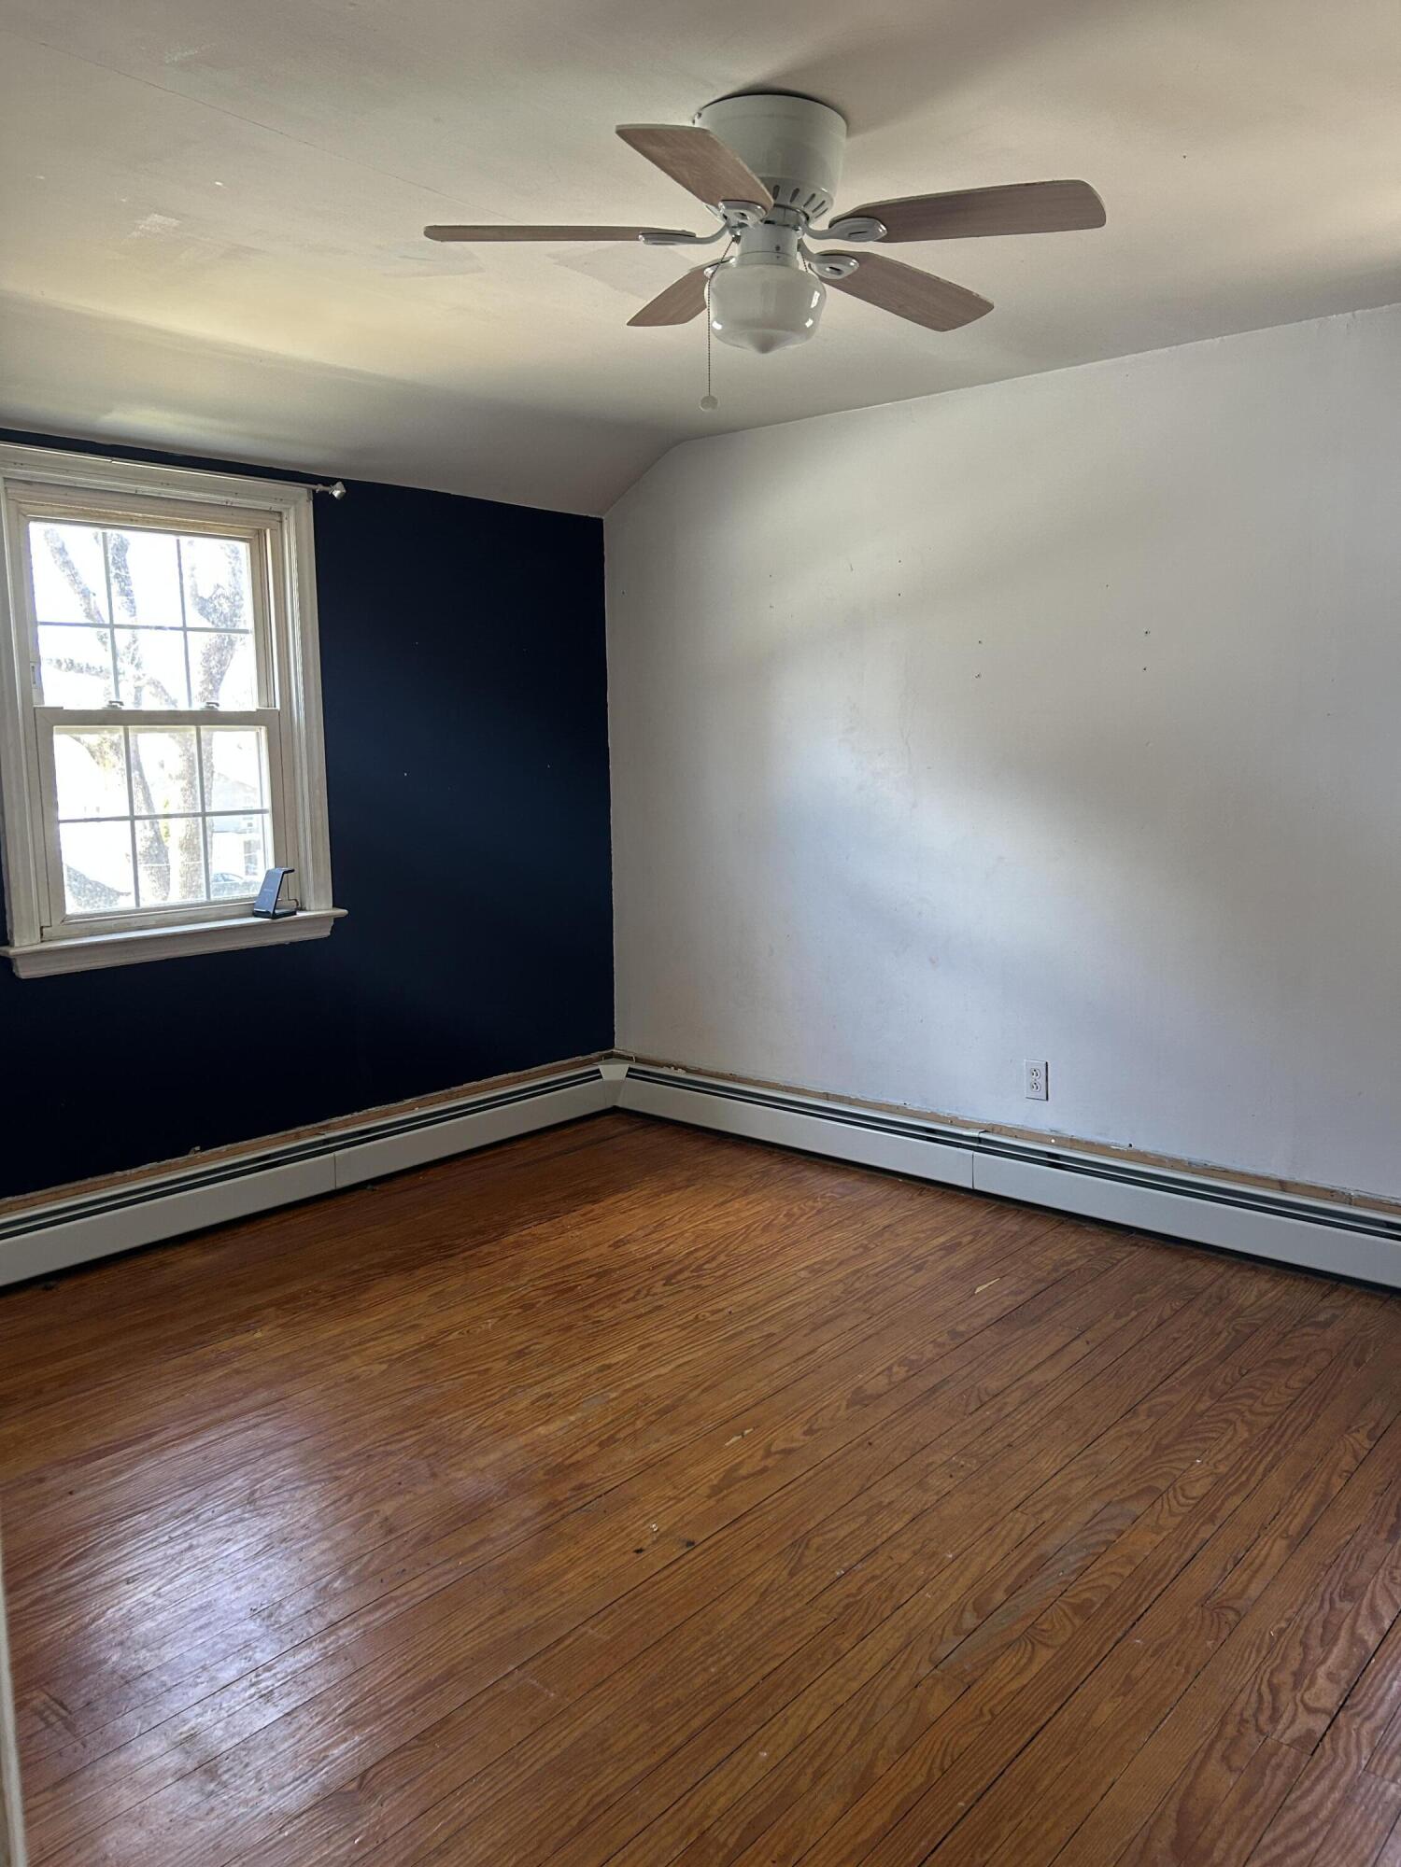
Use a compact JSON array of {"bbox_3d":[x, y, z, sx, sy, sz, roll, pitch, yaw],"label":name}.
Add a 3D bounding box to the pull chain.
[{"bbox_3d":[0.029,-0.975,2.247,0.060,0.268,0.034,-3,8,-17],"label":"pull chain"}]

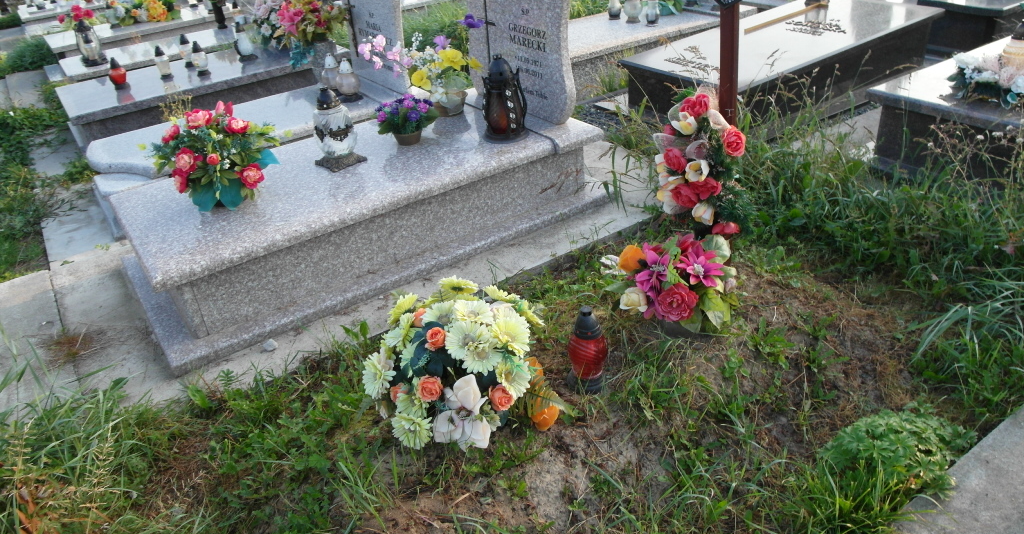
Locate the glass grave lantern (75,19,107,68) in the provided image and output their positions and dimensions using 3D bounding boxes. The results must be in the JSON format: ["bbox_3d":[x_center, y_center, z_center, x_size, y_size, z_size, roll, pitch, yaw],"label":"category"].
[{"bbox_3d":[-3.408,-1.801,5.709,0.185,0.350,0.185,-23,34,-27],"label":"glass grave lantern"}]

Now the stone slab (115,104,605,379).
[{"bbox_3d":[-0.654,-0.313,3.224,2.022,0.355,1.040,-23,35,-27],"label":"stone slab"}]

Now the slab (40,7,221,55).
[{"bbox_3d":[-3.476,-2.264,6.759,1.650,0.080,0.820,-23,35,-27],"label":"slab"}]

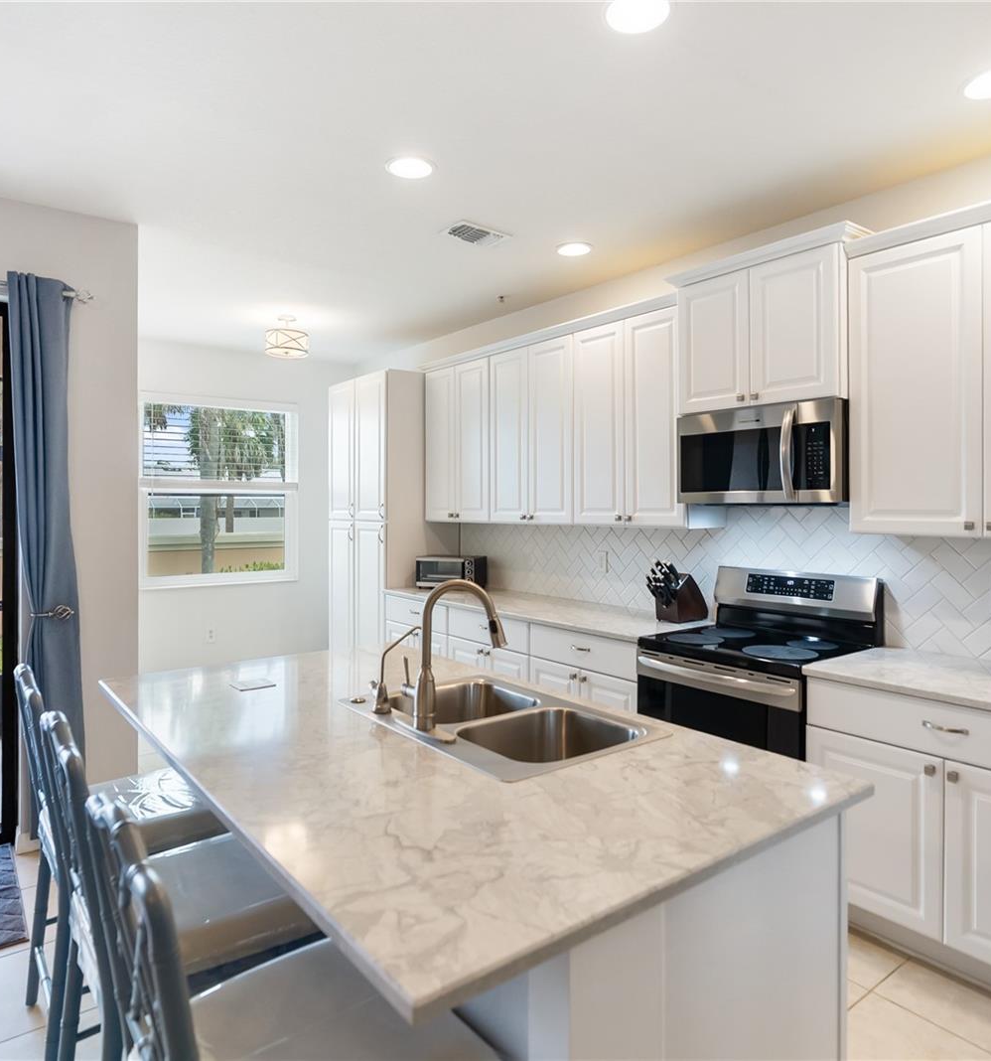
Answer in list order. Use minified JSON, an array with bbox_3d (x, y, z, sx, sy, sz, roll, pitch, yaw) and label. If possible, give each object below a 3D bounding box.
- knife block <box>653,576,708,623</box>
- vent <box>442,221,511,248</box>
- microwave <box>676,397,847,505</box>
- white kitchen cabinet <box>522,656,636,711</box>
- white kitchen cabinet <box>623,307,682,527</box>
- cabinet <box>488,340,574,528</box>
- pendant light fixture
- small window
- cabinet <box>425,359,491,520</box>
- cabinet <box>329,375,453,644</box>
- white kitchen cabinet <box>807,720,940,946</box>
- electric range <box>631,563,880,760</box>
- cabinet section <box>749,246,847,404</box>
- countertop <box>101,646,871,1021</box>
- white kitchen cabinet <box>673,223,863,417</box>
[{"bbox_3d":[0.936,0.349,3.561,0.235,0.236,0.130,0,1,-38],"label":"knife block"},{"bbox_3d":[-0.086,-1.434,3.457,0.313,0.025,0.192,-1,2,-38],"label":"vent"},{"bbox_3d":[1.239,-0.311,3.109,0.420,0.410,0.759,-1,2,-38],"label":"microwave"},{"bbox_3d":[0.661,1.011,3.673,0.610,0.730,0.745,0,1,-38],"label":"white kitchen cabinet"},{"bbox_3d":[0.913,-0.545,3.591,0.328,1.056,0.394,-1,2,-38],"label":"white kitchen cabinet"},{"bbox_3d":[0.321,-0.564,4.353,0.322,1.055,0.775,0,1,-38],"label":"cabinet"},{"bbox_3d":[-1.509,-1.403,5.102,0.310,0.250,0.310,0,1,-38],"label":"pendant light fixture"},{"bbox_3d":[-2.212,-0.310,5.723,1.235,1.504,0.100,-1,2,-38],"label":"small window"},{"bbox_3d":[-0.141,-0.586,4.923,0.328,1.056,0.754,-1,2,-38],"label":"cabinet"},{"bbox_3d":[-0.815,0.086,5.571,0.637,2.475,0.953,0,1,-38],"label":"cabinet"},{"bbox_3d":[1.507,1.007,2.595,0.580,0.591,0.443,-1,2,-38],"label":"white kitchen cabinet"},{"bbox_3d":[1.109,0.798,3.047,0.675,1.190,0.764,0,1,-38],"label":"electric range"},{"bbox_3d":[1.325,-0.798,2.917,0.390,0.575,0.374,-2,3,-40],"label":"cabinet section"},{"bbox_3d":[-0.255,0.507,1.862,1.080,0.033,1.915,0,1,-38],"label":"countertop"},{"bbox_3d":[1.226,-0.835,3.079,0.447,0.625,0.805,0,1,-38],"label":"white kitchen cabinet"}]

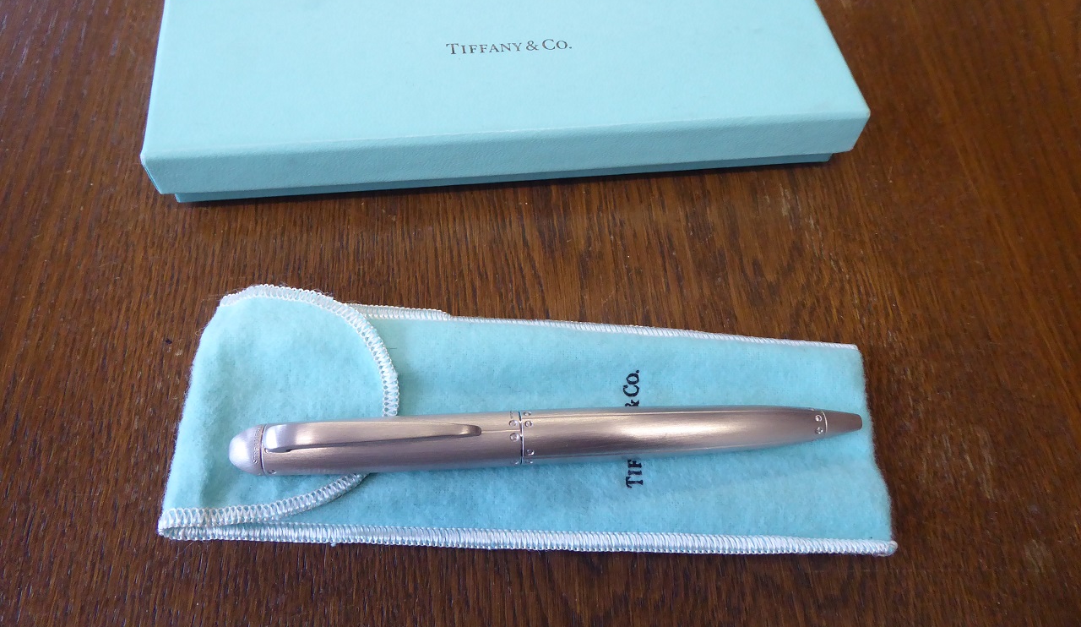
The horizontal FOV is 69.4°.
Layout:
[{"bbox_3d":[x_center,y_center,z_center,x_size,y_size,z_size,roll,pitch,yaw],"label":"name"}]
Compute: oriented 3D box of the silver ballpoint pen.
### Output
[{"bbox_3d":[0.004,0.025,0.160,0.131,0.013,0.011,-2,59,-6],"label":"silver ballpoint pen"}]

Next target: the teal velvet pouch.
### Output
[{"bbox_3d":[0.001,0.022,0.168,0.149,0.006,0.055,3,59,-3],"label":"teal velvet pouch"}]

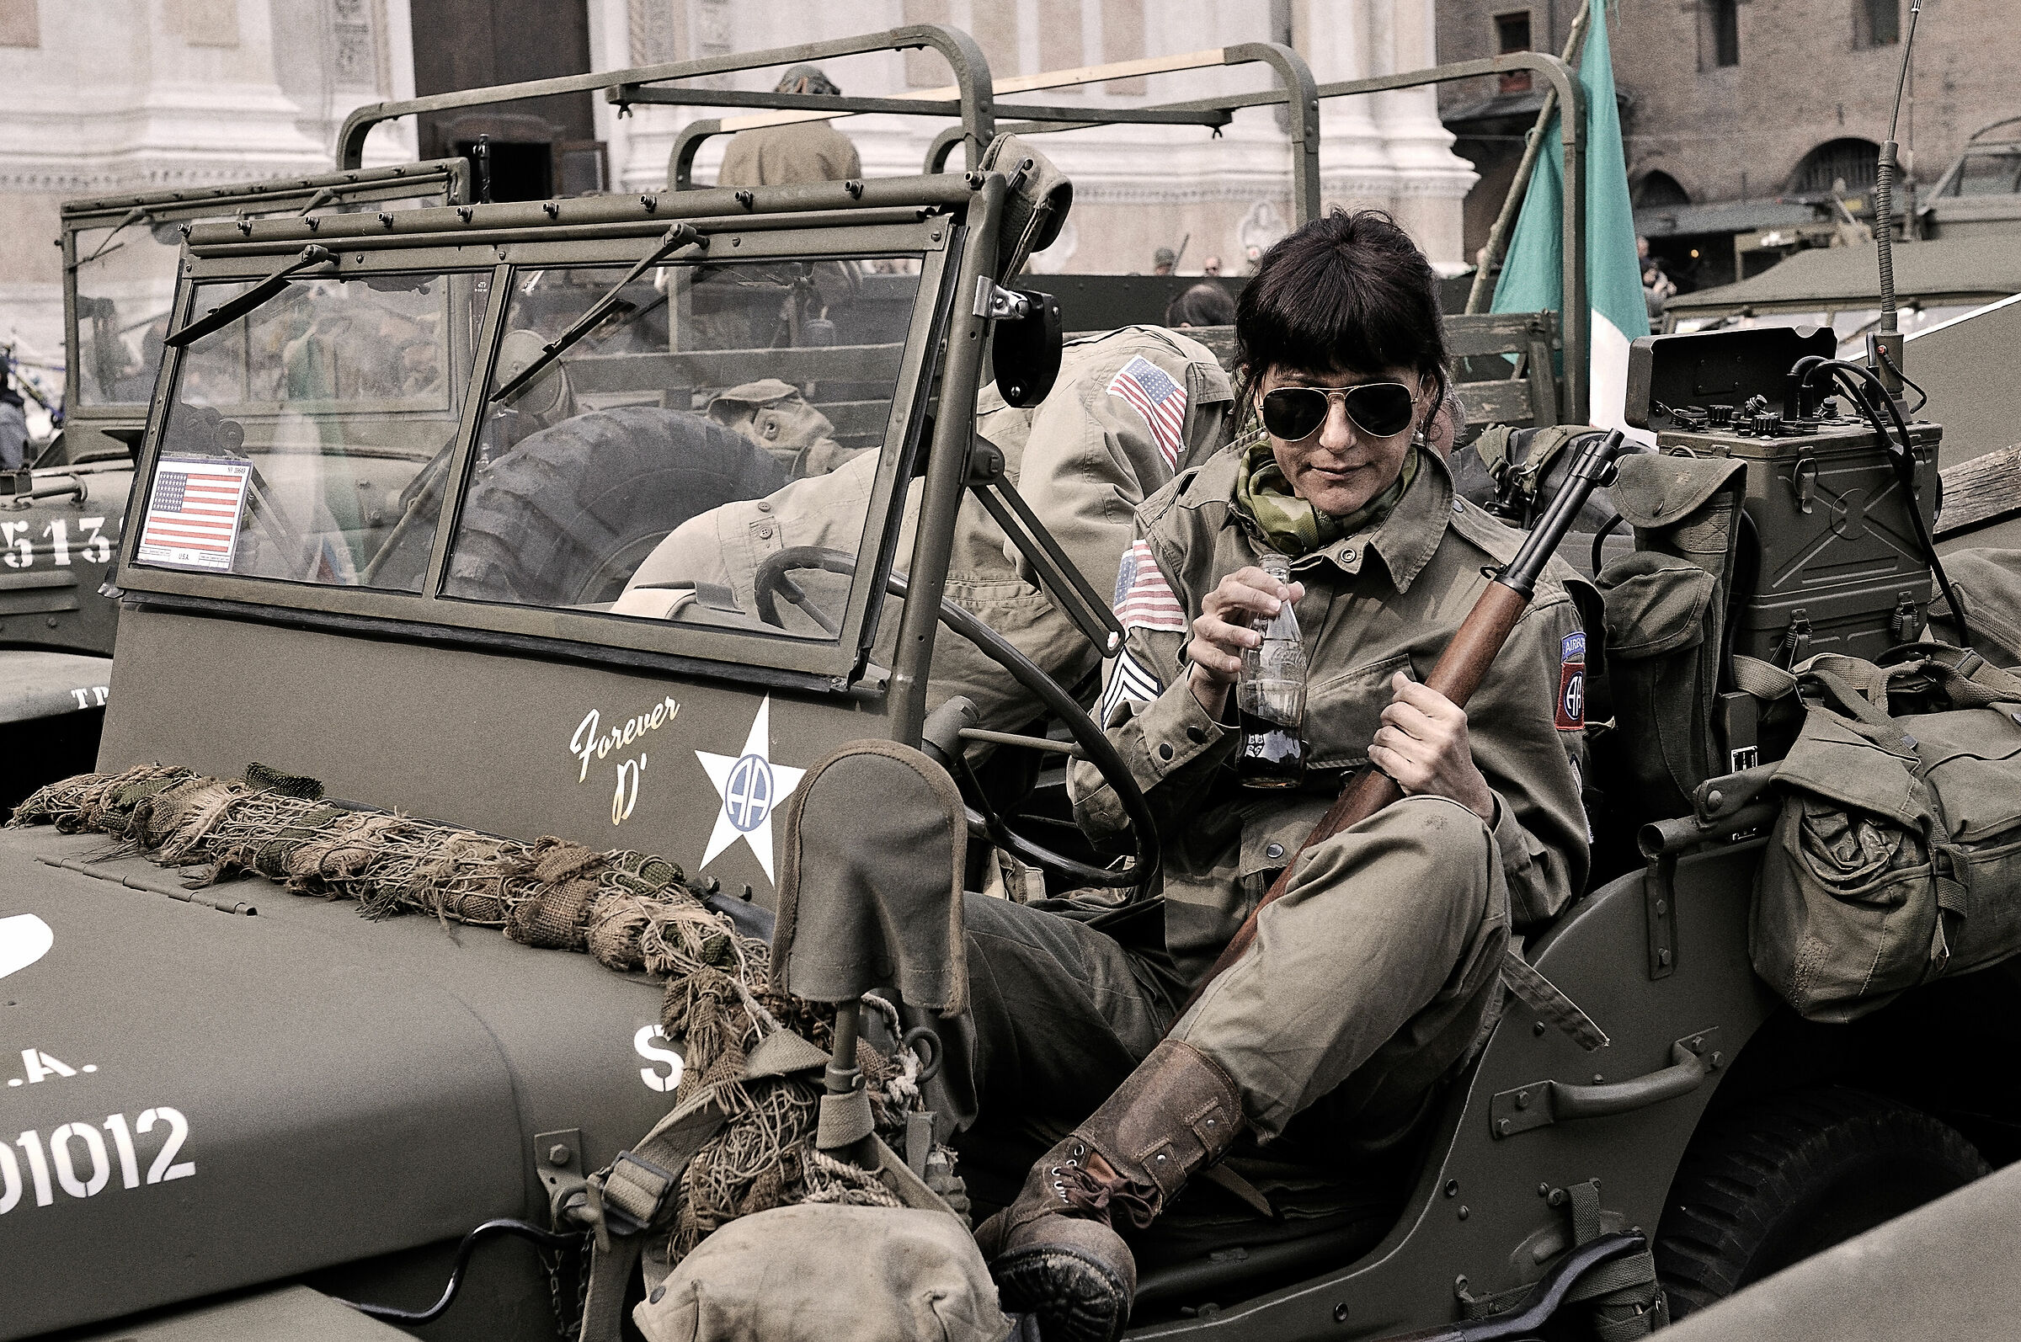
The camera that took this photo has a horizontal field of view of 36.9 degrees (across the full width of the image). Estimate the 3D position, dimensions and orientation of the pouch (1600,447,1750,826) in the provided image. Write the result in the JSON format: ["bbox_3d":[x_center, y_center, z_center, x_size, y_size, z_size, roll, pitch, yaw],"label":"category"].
[{"bbox_3d":[0.727,-0.034,3.330,0.160,0.410,0.110,3,10,35],"label":"pouch"}]

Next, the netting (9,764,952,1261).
[{"bbox_3d":[-0.552,0.260,2.681,0.260,0.300,1.240,-10,11,-44],"label":"netting"}]

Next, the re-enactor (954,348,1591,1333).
[{"bbox_3d":[0.238,0.071,2.706,0.620,0.940,0.750,-2,8,5],"label":"re-enactor"}]

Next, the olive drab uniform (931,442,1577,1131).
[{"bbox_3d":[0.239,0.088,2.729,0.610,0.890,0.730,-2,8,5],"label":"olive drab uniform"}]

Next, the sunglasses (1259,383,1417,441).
[{"bbox_3d":[0.310,-0.260,2.814,0.142,0.052,0.135,-1,23,13],"label":"sunglasses"}]

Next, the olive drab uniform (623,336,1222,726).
[{"bbox_3d":[0.062,0.288,4.048,1.120,1.460,0.580,-2,8,5],"label":"olive drab uniform"}]

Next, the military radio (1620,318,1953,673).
[{"bbox_3d":[0.923,-0.161,3.615,0.290,0.480,0.200,-8,16,-29],"label":"military radio"}]

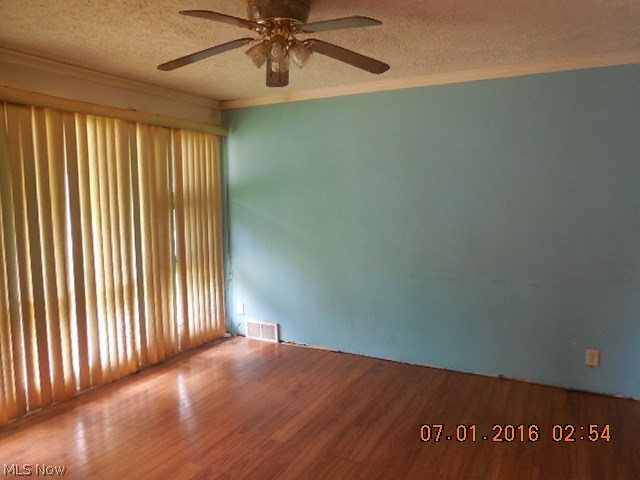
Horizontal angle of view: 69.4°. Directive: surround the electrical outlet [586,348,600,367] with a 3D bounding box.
[{"bbox_3d":[1.967,0.850,3.326,0.075,0.117,0.014,3,6,27],"label":"electrical outlet"}]

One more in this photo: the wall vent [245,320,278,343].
[{"bbox_3d":[-0.591,0.923,4.646,0.370,0.172,0.030,3,6,27],"label":"wall vent"}]

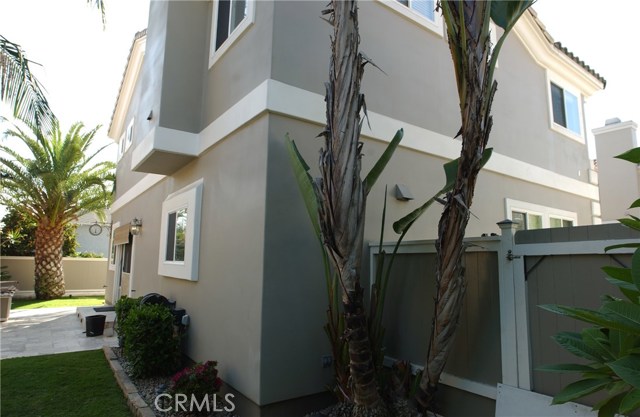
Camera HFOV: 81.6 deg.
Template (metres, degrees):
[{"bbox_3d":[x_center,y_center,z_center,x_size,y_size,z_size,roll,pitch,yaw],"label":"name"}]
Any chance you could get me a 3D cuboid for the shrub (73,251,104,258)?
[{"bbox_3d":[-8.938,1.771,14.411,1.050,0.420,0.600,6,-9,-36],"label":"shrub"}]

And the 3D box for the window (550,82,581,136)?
[{"bbox_3d":[5.631,-2.264,8.506,1.466,0.945,0.100,6,-9,-36],"label":"window"}]

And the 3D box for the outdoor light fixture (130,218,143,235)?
[{"bbox_3d":[-4.280,0.426,8.647,0.230,0.380,0.220,6,-9,-36],"label":"outdoor light fixture"}]

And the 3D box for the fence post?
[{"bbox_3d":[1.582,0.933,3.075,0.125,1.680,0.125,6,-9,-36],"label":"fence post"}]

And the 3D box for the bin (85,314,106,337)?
[{"bbox_3d":[-4.331,2.236,7.140,0.350,0.390,0.350,6,-9,-36],"label":"bin"}]

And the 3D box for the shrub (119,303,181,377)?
[{"bbox_3d":[-2.233,1.705,4.906,0.620,0.870,0.680,6,-9,-36],"label":"shrub"}]

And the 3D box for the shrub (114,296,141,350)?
[{"bbox_3d":[-3.280,1.921,6.330,0.420,0.820,0.500,6,-9,-36],"label":"shrub"}]

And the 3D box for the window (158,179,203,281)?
[{"bbox_3d":[-2.265,0.377,5.974,0.110,1.452,1.869,6,-9,-36],"label":"window"}]

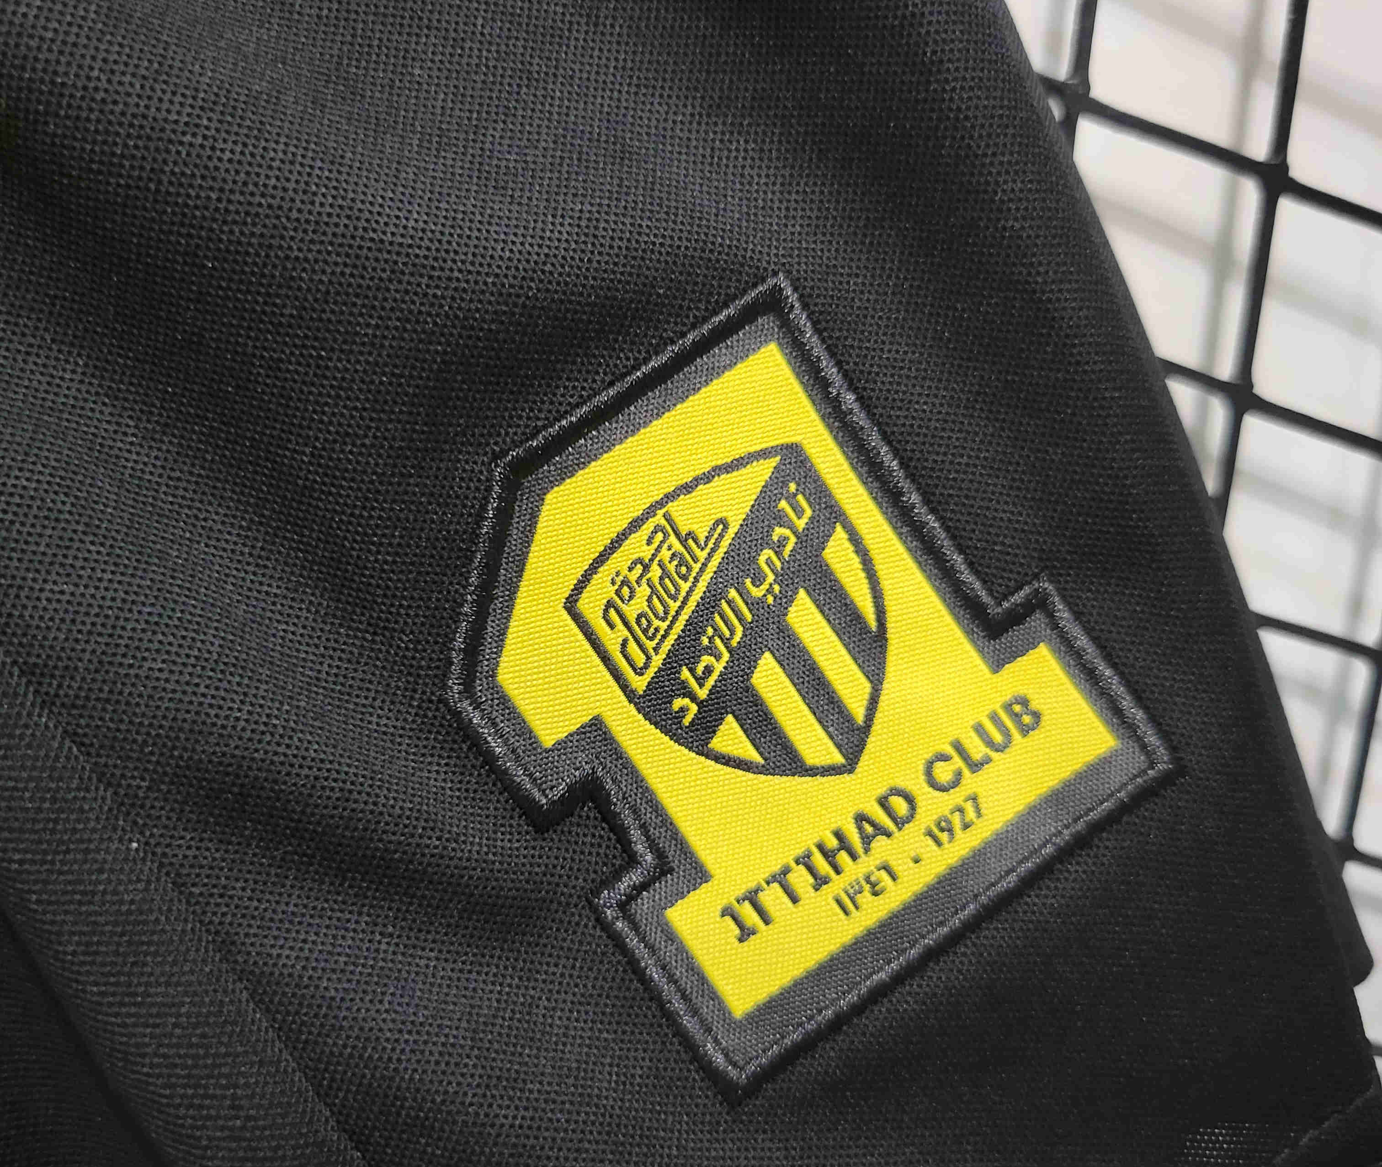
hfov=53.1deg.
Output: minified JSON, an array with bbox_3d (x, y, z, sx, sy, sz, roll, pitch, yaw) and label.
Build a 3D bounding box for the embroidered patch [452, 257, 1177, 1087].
[{"bbox_3d":[0.011,0.009,0.172,0.071,0.081,0.004,-34,-1,-9],"label":"embroidered patch"}]

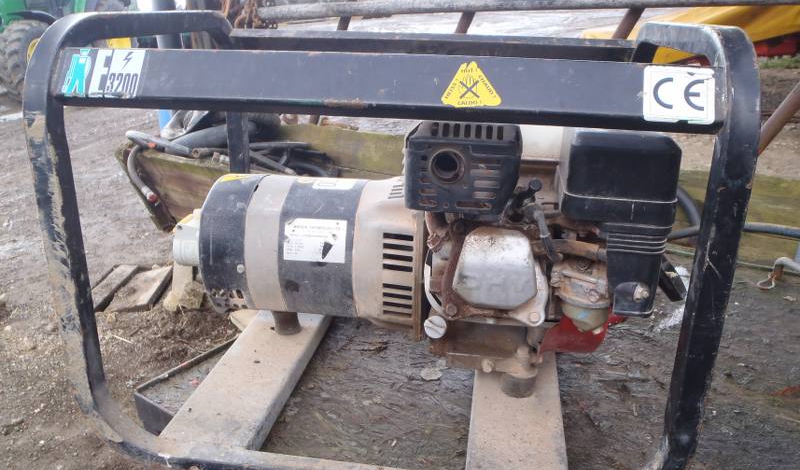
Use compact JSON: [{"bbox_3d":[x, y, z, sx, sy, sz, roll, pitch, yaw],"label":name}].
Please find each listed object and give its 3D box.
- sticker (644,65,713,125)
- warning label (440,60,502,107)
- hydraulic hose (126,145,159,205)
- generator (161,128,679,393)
[{"bbox_3d":[0.209,-0.105,0.485,0.052,0.042,0.001,4,-3,9],"label":"sticker"},{"bbox_3d":[0.057,-0.118,0.508,0.047,0.037,0.001,4,-3,9],"label":"warning label"},{"bbox_3d":[-0.585,-0.135,1.470,0.075,0.145,0.065,-3,20,0],"label":"hydraulic hose"},{"bbox_3d":[0.008,-0.007,0.789,0.570,0.360,0.345,4,21,9],"label":"generator"}]

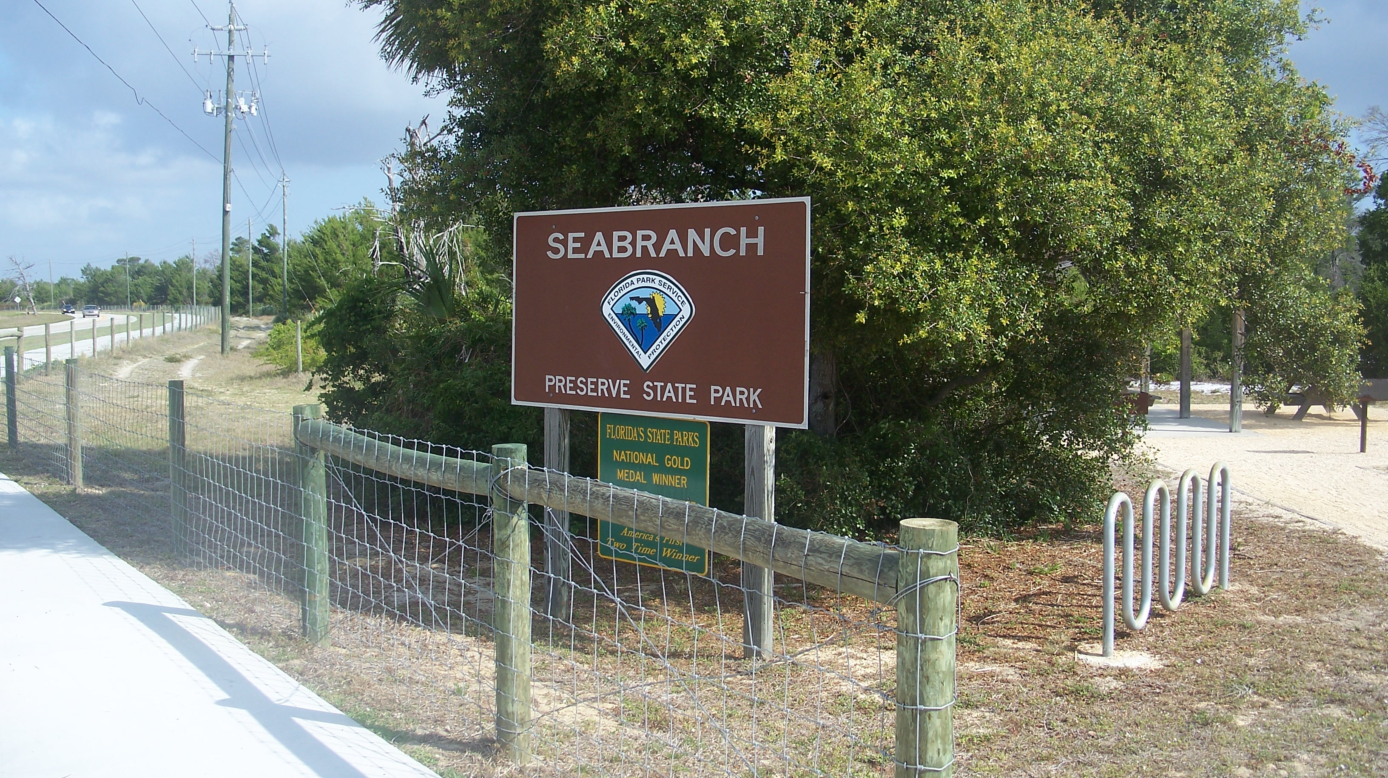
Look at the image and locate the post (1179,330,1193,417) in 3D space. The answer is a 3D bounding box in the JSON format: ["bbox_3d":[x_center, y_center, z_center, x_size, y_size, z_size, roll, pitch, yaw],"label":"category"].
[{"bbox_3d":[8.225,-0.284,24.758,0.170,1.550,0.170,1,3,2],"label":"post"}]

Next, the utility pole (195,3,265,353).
[{"bbox_3d":[-15.370,-6.964,48.986,2.450,11.500,0.800,1,3,-9],"label":"utility pole"}]

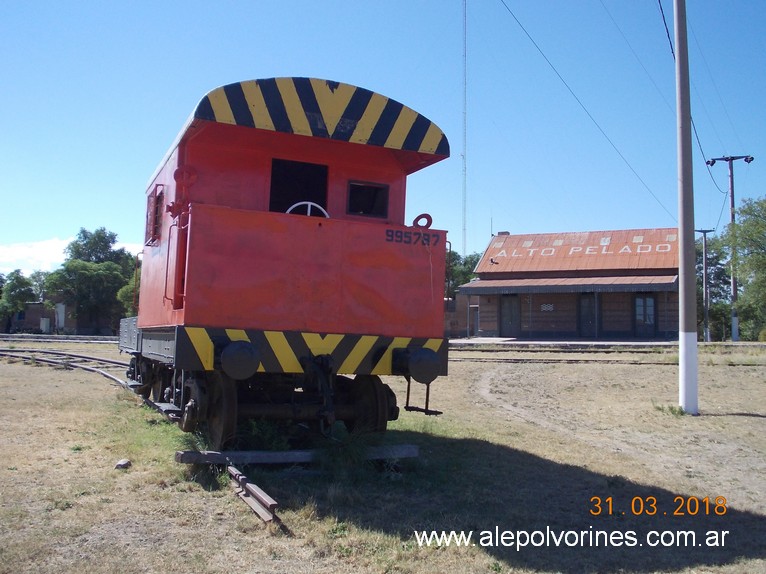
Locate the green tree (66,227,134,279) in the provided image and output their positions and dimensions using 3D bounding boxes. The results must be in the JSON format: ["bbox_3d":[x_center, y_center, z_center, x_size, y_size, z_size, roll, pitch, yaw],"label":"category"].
[{"bbox_3d":[-27.613,-0.557,82.157,7.600,10.771,7.400,1,-3,-19],"label":"green tree"}]

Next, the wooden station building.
[{"bbox_3d":[13.196,-0.294,55.716,13.099,7.446,10.900,-1,-3,24],"label":"wooden station building"}]

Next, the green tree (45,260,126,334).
[{"bbox_3d":[-24.856,0.950,70.055,6.900,6.339,6.600,1,-3,-20],"label":"green tree"}]

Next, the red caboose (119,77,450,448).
[{"bbox_3d":[-1.994,-0.048,12.389,3.010,4.033,8.650,4,-4,-21],"label":"red caboose"}]

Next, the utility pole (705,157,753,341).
[{"bbox_3d":[18.010,-1.994,43.177,2.350,9.618,0.400,-1,-3,25],"label":"utility pole"}]

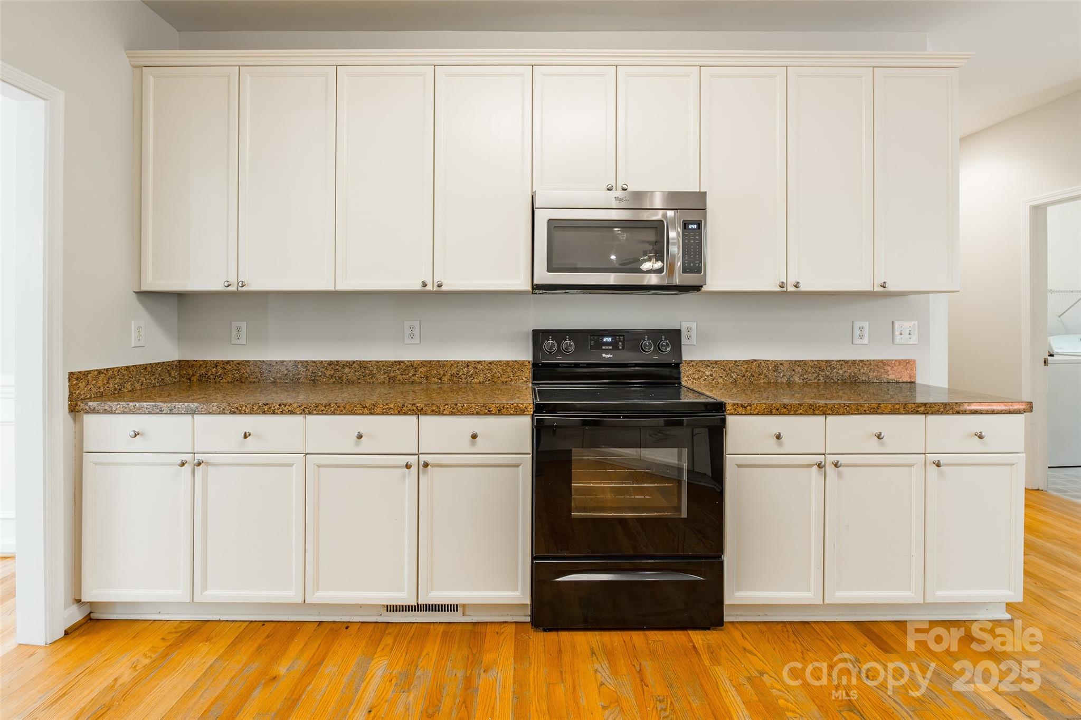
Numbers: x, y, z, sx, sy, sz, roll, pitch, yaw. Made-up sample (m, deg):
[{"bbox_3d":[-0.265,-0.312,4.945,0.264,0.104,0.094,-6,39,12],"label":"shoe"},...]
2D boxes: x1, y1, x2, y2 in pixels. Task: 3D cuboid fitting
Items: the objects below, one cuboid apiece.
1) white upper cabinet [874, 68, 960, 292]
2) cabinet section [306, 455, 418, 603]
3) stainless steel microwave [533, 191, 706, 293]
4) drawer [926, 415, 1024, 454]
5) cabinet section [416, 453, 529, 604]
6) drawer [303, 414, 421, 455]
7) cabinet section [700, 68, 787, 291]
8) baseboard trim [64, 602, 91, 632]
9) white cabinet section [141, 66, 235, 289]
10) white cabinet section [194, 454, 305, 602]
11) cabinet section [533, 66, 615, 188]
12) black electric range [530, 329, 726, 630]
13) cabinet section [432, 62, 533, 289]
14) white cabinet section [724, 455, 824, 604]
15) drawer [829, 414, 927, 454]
[{"bbox_3d":[1.720,-0.835,2.355,0.394,1.030,0.330,0,2,0],"label":"white upper cabinet"},{"bbox_3d":[-0.720,0.671,2.195,0.453,0.601,0.520,0,2,0],"label":"cabinet section"},{"bbox_3d":[0.358,-0.550,2.315,0.760,0.420,0.400,0,2,0],"label":"stainless steel microwave"},{"bbox_3d":[1.735,0.286,2.115,0.390,0.158,0.420,0,2,0],"label":"drawer"},{"bbox_3d":[-0.266,0.665,2.185,0.451,0.598,0.530,0,2,-1],"label":"cabinet section"},{"bbox_3d":[-0.711,0.288,2.115,0.445,0.158,0.420,0,2,0],"label":"drawer"},{"bbox_3d":[0.930,-0.834,2.360,0.398,1.027,0.320,0,2,-1],"label":"cabinet section"},{"bbox_3d":[-1.885,1.037,1.955,0.025,0.090,0.105,0,3,-1],"label":"baseboard trim"},{"bbox_3d":[-1.609,-0.834,2.360,0.445,1.027,0.320,0,2,-1],"label":"white cabinet section"},{"bbox_3d":[-1.166,0.663,2.185,0.441,0.594,0.530,0,2,-1],"label":"white cabinet section"},{"bbox_3d":[0.154,-1.063,2.360,0.383,0.577,0.320,0,2,-1],"label":"cabinet section"},{"bbox_3d":[0.343,0.458,2.185,0.760,1.185,0.660,0,3,-1],"label":"black electric range"},{"bbox_3d":[-0.264,-0.836,2.360,0.447,1.031,0.320,0,2,-1],"label":"cabinet section"},{"bbox_3d":[0.944,0.674,2.195,0.398,0.599,0.520,0,2,0],"label":"white cabinet section"},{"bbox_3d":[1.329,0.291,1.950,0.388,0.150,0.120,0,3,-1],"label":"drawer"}]

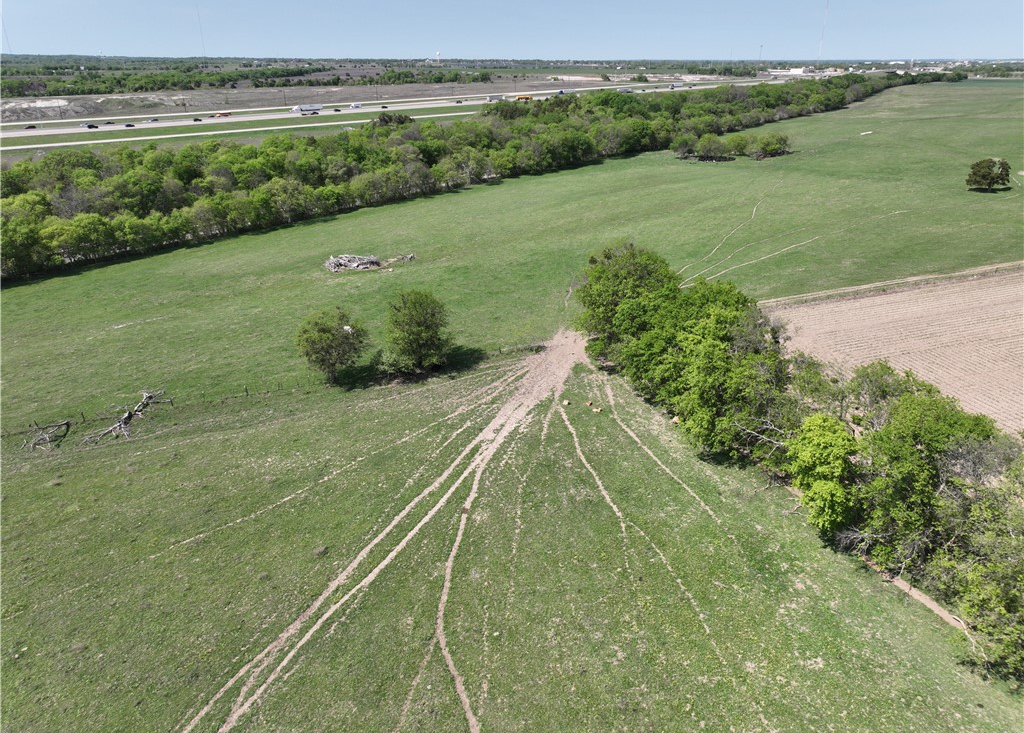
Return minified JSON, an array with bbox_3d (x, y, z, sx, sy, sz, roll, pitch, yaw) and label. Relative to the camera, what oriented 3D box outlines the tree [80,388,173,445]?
[{"bbox_3d":[-42.839,5.516,79.798,4.600,1.700,10.600,10,25,21],"label":"tree"}]

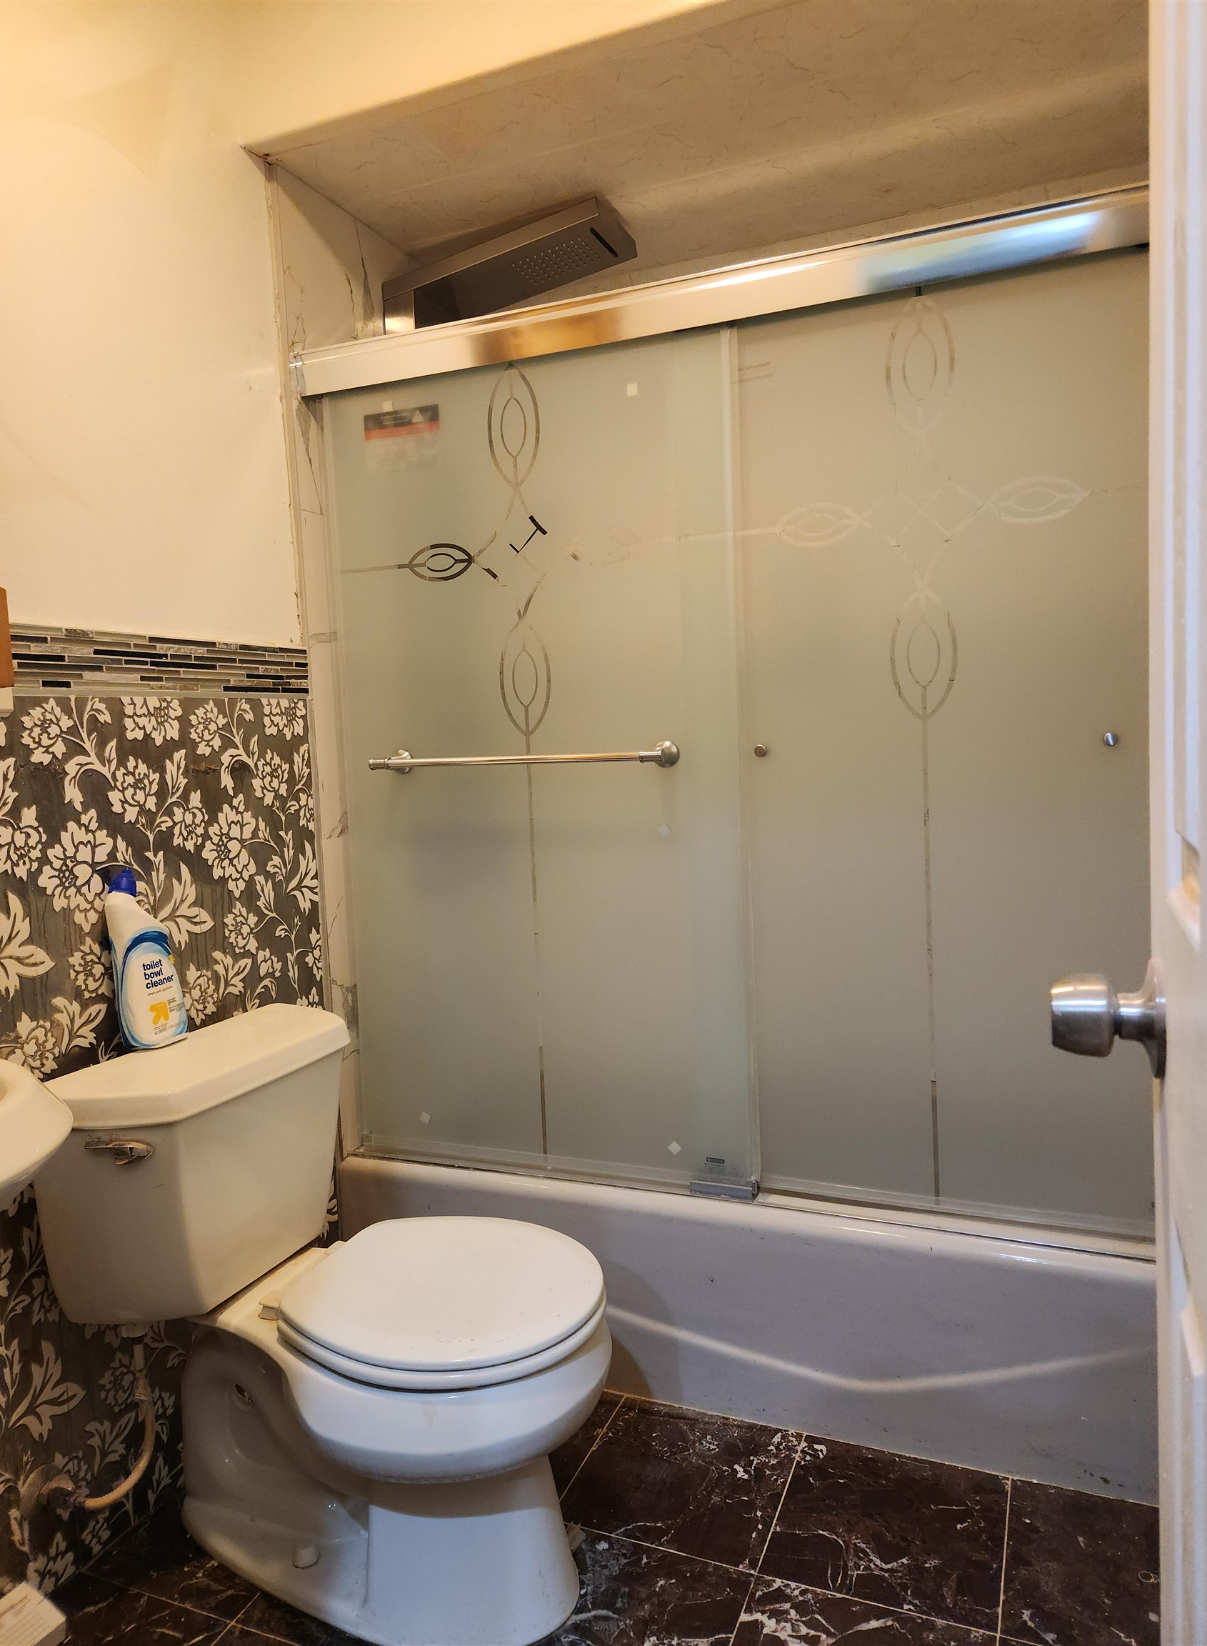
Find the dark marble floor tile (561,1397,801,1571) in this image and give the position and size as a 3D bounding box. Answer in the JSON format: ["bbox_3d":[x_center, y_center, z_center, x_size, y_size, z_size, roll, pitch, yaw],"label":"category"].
[{"bbox_3d":[0.123,0.988,1.652,0.305,0.010,0.301,0,5,22],"label":"dark marble floor tile"}]

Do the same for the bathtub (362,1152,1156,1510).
[{"bbox_3d":[0.364,0.754,2.094,1.510,0.360,0.740,0,5,22],"label":"bathtub"}]

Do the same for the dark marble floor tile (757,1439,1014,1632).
[{"bbox_3d":[0.404,0.987,1.536,0.303,0.010,0.301,0,5,22],"label":"dark marble floor tile"}]

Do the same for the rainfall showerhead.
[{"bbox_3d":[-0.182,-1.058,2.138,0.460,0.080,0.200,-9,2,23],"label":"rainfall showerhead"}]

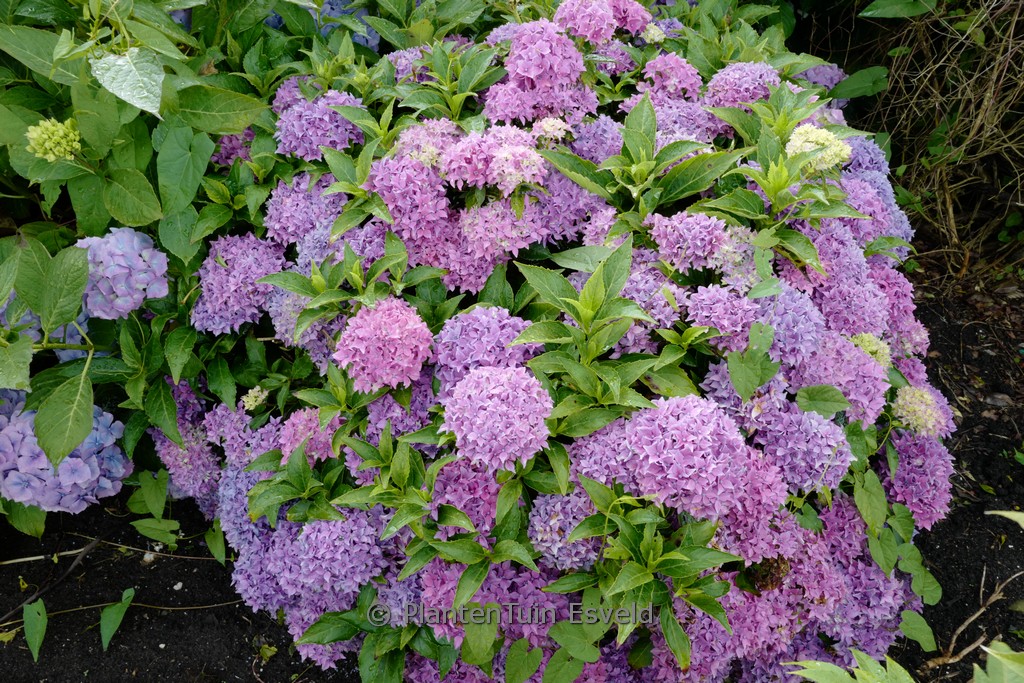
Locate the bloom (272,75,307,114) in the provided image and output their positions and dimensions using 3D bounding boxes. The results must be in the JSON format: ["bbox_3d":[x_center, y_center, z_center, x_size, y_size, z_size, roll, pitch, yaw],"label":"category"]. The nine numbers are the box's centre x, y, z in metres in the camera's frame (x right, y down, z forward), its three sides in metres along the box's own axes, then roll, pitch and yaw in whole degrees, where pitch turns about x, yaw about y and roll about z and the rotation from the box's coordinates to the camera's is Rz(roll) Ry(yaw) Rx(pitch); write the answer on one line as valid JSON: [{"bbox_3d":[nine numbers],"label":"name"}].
[{"bbox_3d":[-0.468,-0.520,1.690,0.100,0.090,0.100,0,35,0],"label":"bloom"}]

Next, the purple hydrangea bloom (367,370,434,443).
[{"bbox_3d":[-0.184,0.107,1.330,0.130,0.120,0.125,0,36,0],"label":"purple hydrangea bloom"}]

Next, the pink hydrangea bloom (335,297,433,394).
[{"bbox_3d":[-0.208,0.005,1.280,0.160,0.145,0.155,0,36,0],"label":"pink hydrangea bloom"}]

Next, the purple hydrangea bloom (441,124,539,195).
[{"bbox_3d":[-0.039,-0.331,1.450,0.170,0.115,0.140,0,35,0],"label":"purple hydrangea bloom"}]

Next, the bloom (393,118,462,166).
[{"bbox_3d":[-0.150,-0.352,1.430,0.135,0.110,0.130,0,37,0],"label":"bloom"}]

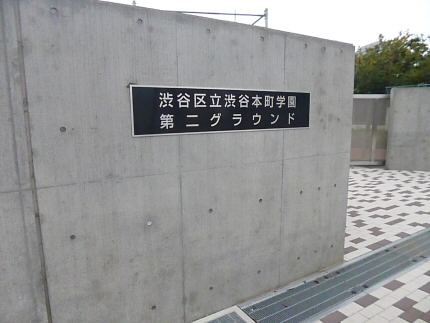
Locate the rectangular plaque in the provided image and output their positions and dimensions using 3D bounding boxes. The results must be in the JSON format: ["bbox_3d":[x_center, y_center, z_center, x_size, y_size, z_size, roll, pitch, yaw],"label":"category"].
[{"bbox_3d":[0.154,-0.363,2.134,1.490,0.295,0.025,-6,10,-30],"label":"rectangular plaque"}]

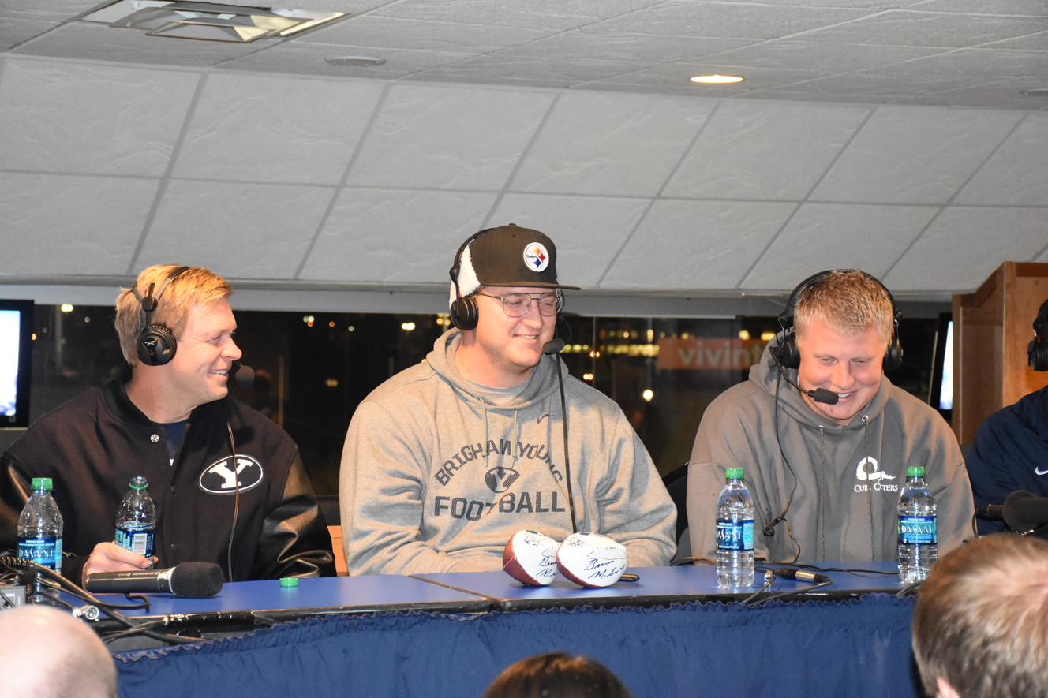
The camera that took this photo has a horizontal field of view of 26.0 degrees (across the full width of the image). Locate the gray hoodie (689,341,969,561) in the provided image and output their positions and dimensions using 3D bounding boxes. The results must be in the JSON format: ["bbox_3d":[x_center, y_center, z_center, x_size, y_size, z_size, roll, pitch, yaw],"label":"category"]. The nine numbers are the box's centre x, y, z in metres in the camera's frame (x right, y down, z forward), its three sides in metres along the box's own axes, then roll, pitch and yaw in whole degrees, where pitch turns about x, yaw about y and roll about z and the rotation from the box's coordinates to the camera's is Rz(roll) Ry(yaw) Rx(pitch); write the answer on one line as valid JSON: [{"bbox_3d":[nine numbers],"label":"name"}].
[{"bbox_3d":[0.598,0.315,4.460,0.540,0.650,0.420,0,-1,-7],"label":"gray hoodie"}]

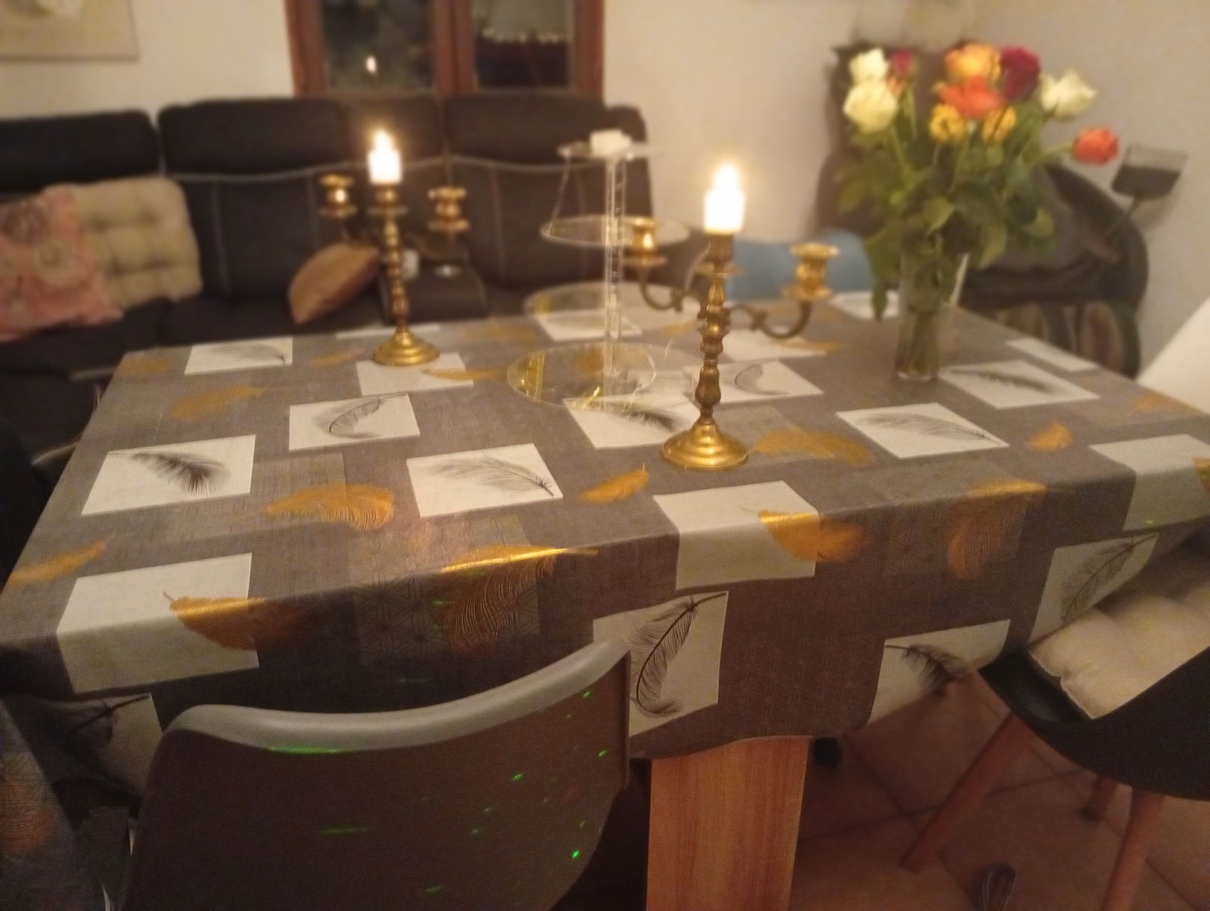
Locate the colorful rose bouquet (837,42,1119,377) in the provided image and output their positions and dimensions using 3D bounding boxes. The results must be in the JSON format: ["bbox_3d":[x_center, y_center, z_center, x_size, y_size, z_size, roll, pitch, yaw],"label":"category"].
[{"bbox_3d":[0.560,-0.366,1.493,0.400,0.505,0.340,9,26,17],"label":"colorful rose bouquet"}]

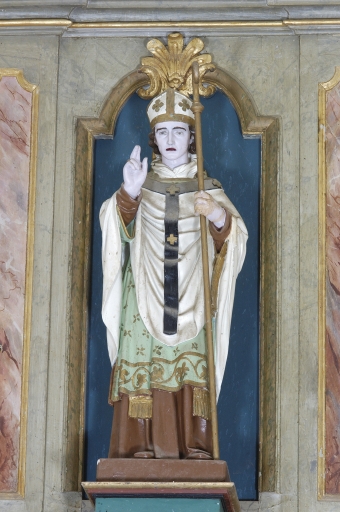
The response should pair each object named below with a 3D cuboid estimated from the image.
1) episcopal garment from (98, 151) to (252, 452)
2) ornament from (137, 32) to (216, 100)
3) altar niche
[{"bbox_3d":[0.009,0.162,6.709,0.451,0.967,0.325,0,-15,4],"label":"episcopal garment"},{"bbox_3d":[0.021,-0.619,7.274,0.262,0.229,0.100,0,-15,4],"label":"ornament"},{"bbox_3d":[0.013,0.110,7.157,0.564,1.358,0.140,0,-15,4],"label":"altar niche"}]

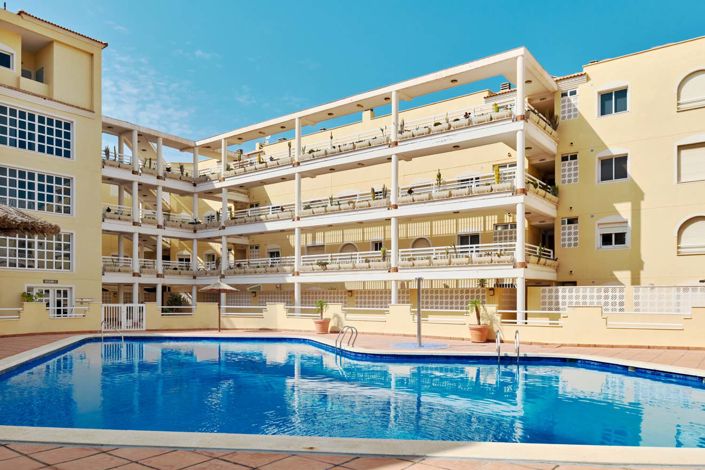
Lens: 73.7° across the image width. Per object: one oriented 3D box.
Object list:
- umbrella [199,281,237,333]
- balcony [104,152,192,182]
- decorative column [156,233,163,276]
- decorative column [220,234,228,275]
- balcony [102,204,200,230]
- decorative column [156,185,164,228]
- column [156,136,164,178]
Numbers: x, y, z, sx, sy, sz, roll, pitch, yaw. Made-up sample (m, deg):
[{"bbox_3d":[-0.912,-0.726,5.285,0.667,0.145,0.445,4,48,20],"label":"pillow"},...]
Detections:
[{"bbox_3d":[-6.056,3.256,21.400,1.880,2.370,1.880,0,-3,0],"label":"umbrella"},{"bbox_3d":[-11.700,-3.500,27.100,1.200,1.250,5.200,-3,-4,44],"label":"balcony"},{"bbox_3d":[-11.517,1.223,28.047,0.350,2.506,0.350,-4,-8,34],"label":"decorative column"},{"bbox_3d":[-7.505,1.233,27.600,0.350,2.350,0.350,-2,-4,35],"label":"decorative column"},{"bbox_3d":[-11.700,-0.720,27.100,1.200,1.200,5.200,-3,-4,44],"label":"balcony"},{"bbox_3d":[-11.478,-1.704,28.097,0.350,2.630,0.350,-4,-8,34],"label":"decorative column"},{"bbox_3d":[-11.141,-4.432,27.300,0.330,2.370,0.330,-3,-5,41],"label":"column"}]

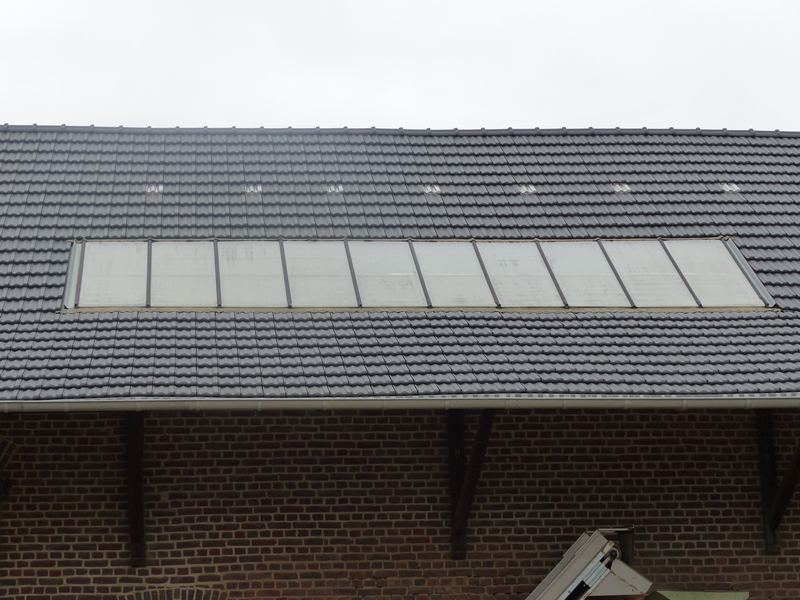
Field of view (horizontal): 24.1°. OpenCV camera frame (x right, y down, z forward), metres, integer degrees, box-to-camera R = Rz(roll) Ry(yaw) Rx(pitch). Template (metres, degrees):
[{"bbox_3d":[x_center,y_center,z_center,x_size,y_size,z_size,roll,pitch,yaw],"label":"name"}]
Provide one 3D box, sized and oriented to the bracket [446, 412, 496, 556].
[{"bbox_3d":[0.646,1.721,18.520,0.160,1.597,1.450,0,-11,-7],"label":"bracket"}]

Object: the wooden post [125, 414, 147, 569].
[{"bbox_3d":[-2.615,1.858,18.725,0.160,1.605,0.220,0,-11,-7],"label":"wooden post"}]

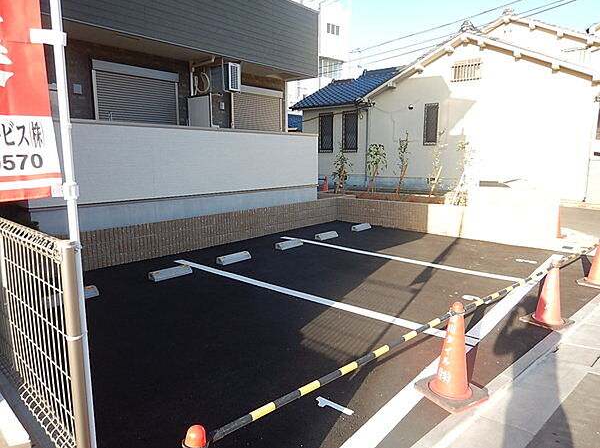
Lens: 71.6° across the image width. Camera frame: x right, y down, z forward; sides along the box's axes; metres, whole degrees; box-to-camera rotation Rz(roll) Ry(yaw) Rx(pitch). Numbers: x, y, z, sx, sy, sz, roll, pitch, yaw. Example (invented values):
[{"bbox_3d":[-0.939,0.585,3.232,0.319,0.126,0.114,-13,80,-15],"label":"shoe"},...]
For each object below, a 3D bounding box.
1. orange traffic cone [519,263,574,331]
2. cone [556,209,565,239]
[{"bbox_3d":[2.670,0.709,4.419,0.392,0.690,0.392,-5,11,-32],"label":"orange traffic cone"},{"bbox_3d":[5.709,-0.055,9.205,0.392,0.690,0.392,-5,11,-30],"label":"cone"}]

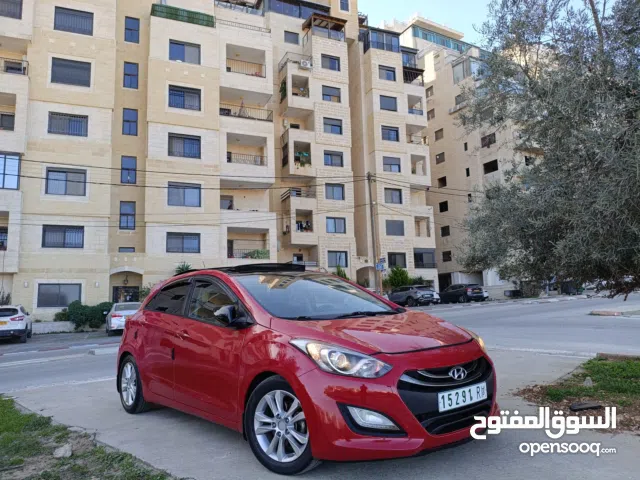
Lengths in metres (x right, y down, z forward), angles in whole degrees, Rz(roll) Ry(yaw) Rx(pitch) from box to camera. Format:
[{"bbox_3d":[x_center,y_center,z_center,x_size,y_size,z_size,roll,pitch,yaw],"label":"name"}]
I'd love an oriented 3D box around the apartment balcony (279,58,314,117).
[{"bbox_3d":[-2.139,-13.892,44.887,2.575,4.229,2.130,2,-9,-23],"label":"apartment balcony"}]

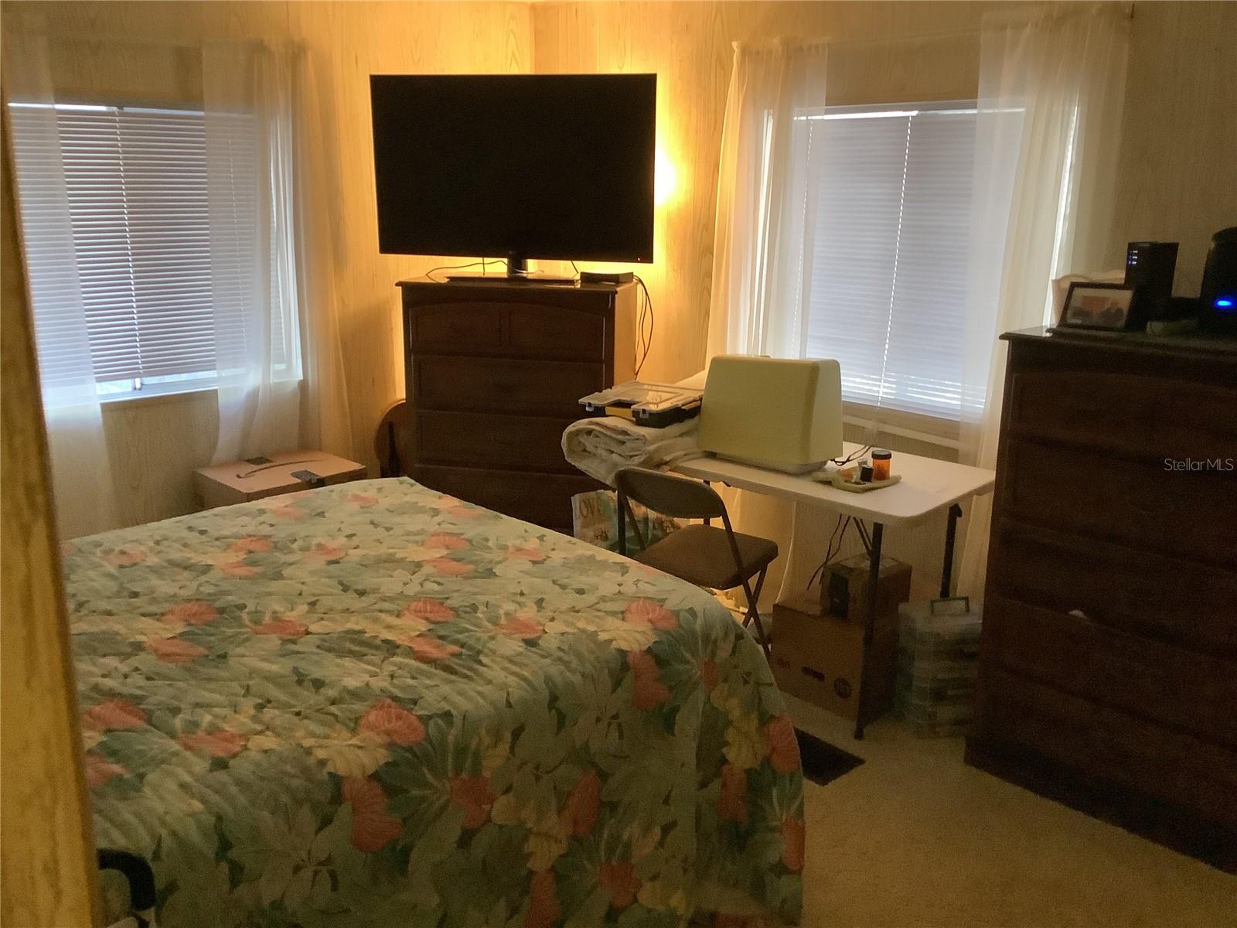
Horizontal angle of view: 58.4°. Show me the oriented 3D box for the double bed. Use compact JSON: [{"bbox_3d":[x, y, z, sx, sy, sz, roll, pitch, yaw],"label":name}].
[{"bbox_3d":[-0.901,0.660,2.827,2.100,0.630,1.820,-11,19,-39],"label":"double bed"}]

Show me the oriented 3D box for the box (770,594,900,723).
[{"bbox_3d":[0.736,0.627,3.735,0.340,0.305,0.290,13,19,40],"label":"box"}]

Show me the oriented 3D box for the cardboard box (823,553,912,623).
[{"bbox_3d":[0.820,0.409,3.655,0.185,0.158,0.220,14,19,41],"label":"cardboard box"}]

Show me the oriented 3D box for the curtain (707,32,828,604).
[{"bbox_3d":[0.571,-0.566,4.442,0.130,2.150,0.560,-11,19,-39],"label":"curtain"}]

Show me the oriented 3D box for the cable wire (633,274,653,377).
[{"bbox_3d":[0.104,-0.574,4.583,0.100,0.440,0.090,3,15,9],"label":"cable wire"}]

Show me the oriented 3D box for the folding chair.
[{"bbox_3d":[0.274,0.362,3.814,0.460,0.760,0.500,10,17,32],"label":"folding chair"}]

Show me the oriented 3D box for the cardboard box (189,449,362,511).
[{"bbox_3d":[-1.425,0.228,4.751,0.420,0.420,0.570,14,19,42],"label":"cardboard box"}]

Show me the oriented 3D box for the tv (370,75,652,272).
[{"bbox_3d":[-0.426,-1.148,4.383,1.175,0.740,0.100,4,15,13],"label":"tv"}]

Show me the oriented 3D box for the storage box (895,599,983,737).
[{"bbox_3d":[1.074,0.639,3.577,0.310,0.370,0.240,0,14,-5],"label":"storage box"}]

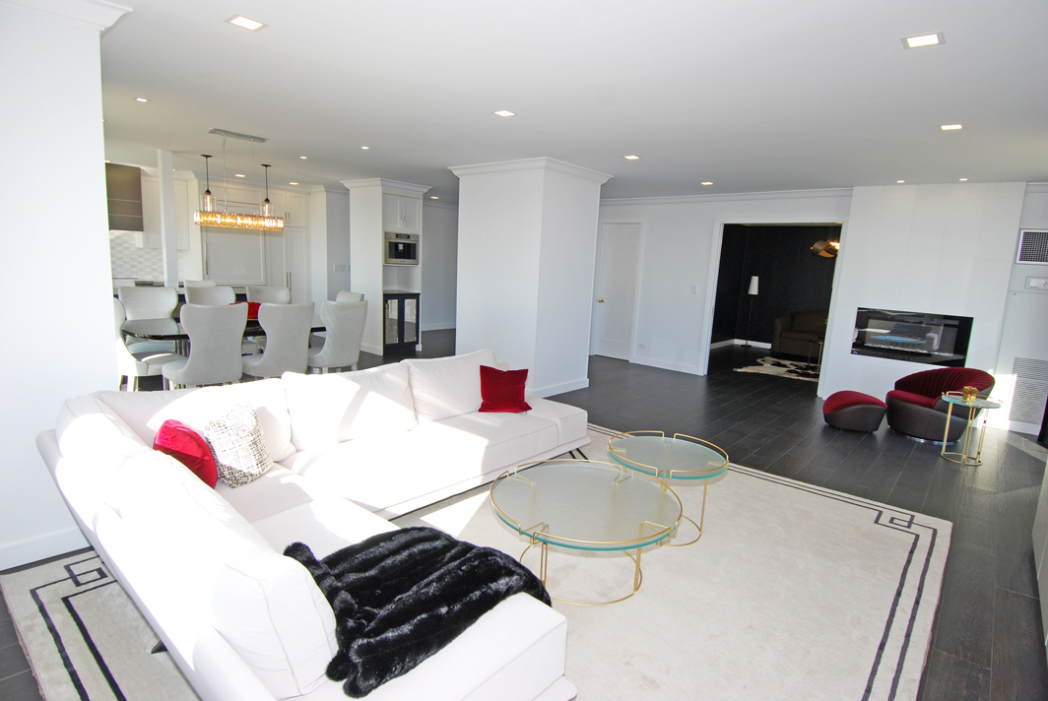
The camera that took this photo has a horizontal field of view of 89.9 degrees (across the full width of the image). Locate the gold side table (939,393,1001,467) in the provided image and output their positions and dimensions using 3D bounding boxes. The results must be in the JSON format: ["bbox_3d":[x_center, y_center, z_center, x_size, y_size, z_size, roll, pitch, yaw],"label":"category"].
[{"bbox_3d":[3.684,0.669,4.371,0.390,0.540,0.390,11,13,41],"label":"gold side table"}]

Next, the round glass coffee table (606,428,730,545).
[{"bbox_3d":[0.809,0.797,3.044,0.670,0.465,0.670,3,10,0],"label":"round glass coffee table"}]

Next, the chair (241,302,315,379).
[{"bbox_3d":[-2.206,0.077,4.805,0.680,1.030,0.560,11,13,41],"label":"chair"}]

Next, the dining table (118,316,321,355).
[{"bbox_3d":[-2.839,0.089,5.388,1.250,0.750,2.080,11,13,41],"label":"dining table"}]

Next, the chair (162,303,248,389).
[{"bbox_3d":[-2.627,0.122,4.434,0.680,1.030,0.560,11,13,41],"label":"chair"}]

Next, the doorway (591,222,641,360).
[{"bbox_3d":[1.413,-0.878,8.045,0.700,2.060,0.120,11,13,39],"label":"doorway"}]

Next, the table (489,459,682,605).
[{"bbox_3d":[0.290,0.892,2.596,0.920,0.385,0.920,3,10,0],"label":"table"}]

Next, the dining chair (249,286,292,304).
[{"bbox_3d":[-2.941,-0.218,6.314,0.680,1.030,0.560,11,13,41],"label":"dining chair"}]

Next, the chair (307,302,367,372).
[{"bbox_3d":[-1.930,-0.001,5.194,0.520,1.010,0.610,-6,13,-42],"label":"chair"}]

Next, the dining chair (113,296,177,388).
[{"bbox_3d":[-3.252,0.051,4.569,0.610,1.010,0.520,-6,13,-42],"label":"dining chair"}]

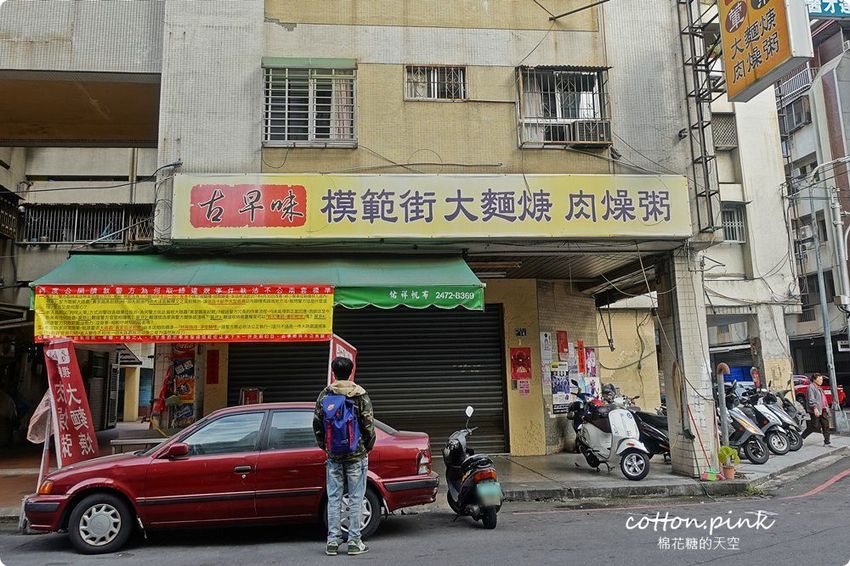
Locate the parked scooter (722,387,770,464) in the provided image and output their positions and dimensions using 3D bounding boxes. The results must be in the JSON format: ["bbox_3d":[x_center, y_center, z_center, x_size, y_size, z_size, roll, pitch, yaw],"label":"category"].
[{"bbox_3d":[4.949,2.440,9.703,0.700,1.150,1.800,6,-12,-40],"label":"parked scooter"}]

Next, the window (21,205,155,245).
[{"bbox_3d":[-8.277,-1.426,13.808,3.100,0.980,0.300,-1,-9,-4],"label":"window"}]

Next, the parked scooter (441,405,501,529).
[{"bbox_3d":[0.464,2.101,6.609,0.620,1.170,1.700,1,-9,-16],"label":"parked scooter"}]

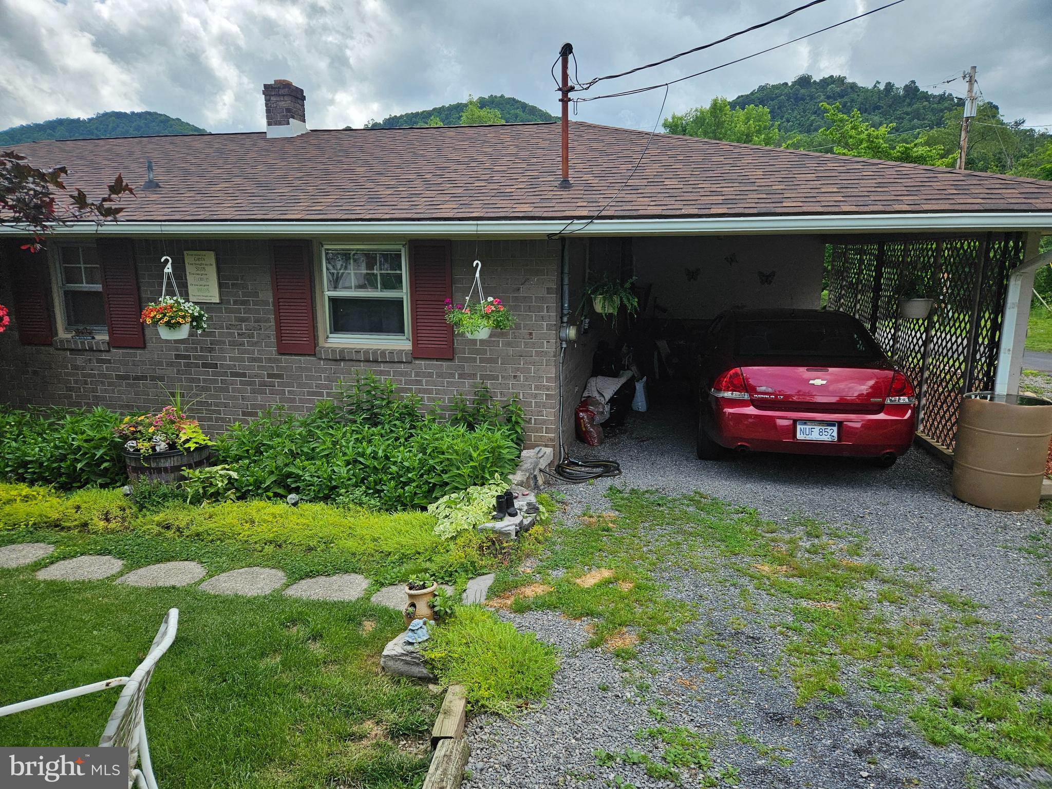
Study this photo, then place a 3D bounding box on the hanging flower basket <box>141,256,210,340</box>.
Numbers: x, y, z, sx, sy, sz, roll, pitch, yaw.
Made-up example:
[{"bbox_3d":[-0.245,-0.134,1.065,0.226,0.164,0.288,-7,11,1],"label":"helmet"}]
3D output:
[{"bbox_3d":[-3.217,-0.880,6.409,0.563,0.764,0.525,3,12,12],"label":"hanging flower basket"}]

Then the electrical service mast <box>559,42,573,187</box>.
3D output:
[{"bbox_3d":[0.353,-2.463,6.184,0.130,1.210,0.140,3,12,12],"label":"electrical service mast"}]

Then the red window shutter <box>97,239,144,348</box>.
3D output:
[{"bbox_3d":[-4.159,-1.037,7.199,0.410,1.090,0.040,3,12,12],"label":"red window shutter"}]

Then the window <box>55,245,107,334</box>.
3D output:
[{"bbox_3d":[-4.665,-1.099,7.364,0.560,0.930,0.100,3,12,12],"label":"window"}]

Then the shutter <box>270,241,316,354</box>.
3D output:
[{"bbox_3d":[-2.252,-0.932,6.784,0.410,1.090,0.040,3,12,12],"label":"shutter"}]

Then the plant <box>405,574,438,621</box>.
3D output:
[{"bbox_3d":[-0.531,1.028,3.515,0.175,0.260,0.175,0,12,0],"label":"plant"}]

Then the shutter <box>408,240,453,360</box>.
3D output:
[{"bbox_3d":[-0.866,-0.873,6.479,0.410,1.090,0.040,3,12,12],"label":"shutter"}]

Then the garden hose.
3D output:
[{"bbox_3d":[0.498,0.679,6.484,0.720,0.100,0.520,3,12,12],"label":"garden hose"}]

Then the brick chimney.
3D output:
[{"bbox_3d":[-3.484,-4.121,10.138,0.440,0.806,0.440,3,12,12],"label":"brick chimney"}]

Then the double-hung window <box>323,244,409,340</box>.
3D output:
[{"bbox_3d":[-1.529,-0.947,6.678,0.880,0.930,0.100,3,12,12],"label":"double-hung window"}]

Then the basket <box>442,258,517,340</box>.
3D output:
[{"bbox_3d":[-0.381,-0.788,5.778,0.550,0.661,0.496,3,12,12],"label":"basket"}]

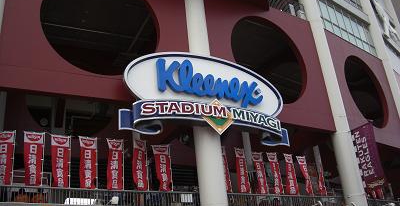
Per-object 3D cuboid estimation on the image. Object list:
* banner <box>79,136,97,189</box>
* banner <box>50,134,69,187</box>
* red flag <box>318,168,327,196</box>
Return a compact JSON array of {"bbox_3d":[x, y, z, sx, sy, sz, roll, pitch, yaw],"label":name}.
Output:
[{"bbox_3d":[-3.788,2.011,14.506,0.600,1.800,0.090,10,-30,-29],"label":"banner"},{"bbox_3d":[-4.591,1.926,14.127,0.600,1.800,0.090,10,-30,-29],"label":"banner"},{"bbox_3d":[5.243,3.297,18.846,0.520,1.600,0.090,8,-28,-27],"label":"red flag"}]

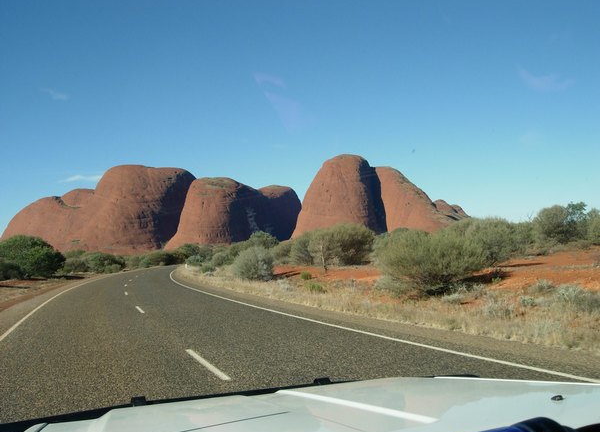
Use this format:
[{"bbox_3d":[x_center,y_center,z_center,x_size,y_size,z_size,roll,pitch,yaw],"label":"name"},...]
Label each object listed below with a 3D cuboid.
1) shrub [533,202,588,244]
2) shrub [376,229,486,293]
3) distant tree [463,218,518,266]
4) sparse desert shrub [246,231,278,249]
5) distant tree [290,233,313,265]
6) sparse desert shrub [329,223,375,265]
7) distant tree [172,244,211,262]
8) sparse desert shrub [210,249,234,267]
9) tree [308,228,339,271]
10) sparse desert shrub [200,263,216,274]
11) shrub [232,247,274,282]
[{"bbox_3d":[22.938,0.660,58.000,4.930,3.870,4.190,-3,-3,0],"label":"shrub"},{"bbox_3d":[4.093,1.432,20.500,3.420,2.020,3.080,-3,-3,0],"label":"shrub"},{"bbox_3d":[9.062,1.243,31.500,2.770,2.340,2.630,-3,-3,0],"label":"distant tree"},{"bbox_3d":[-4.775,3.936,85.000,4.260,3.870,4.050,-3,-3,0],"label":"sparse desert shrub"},{"bbox_3d":[0.159,3.560,70.000,2.760,3.400,2.760,-3,-3,0],"label":"distant tree"},{"bbox_3d":[4.535,2.532,58.000,4.050,3.740,3.650,-3,-3,0],"label":"sparse desert shrub"},{"bbox_3d":[-19.766,6.923,120.000,6.920,3.830,5.880,-3,-3,0],"label":"distant tree"},{"bbox_3d":[-9.473,5.222,80.000,3.040,2.310,2.880,-3,-3,0],"label":"sparse desert shrub"},{"bbox_3d":[1.605,2.306,45.000,2.050,3.040,2.050,-3,-3,0],"label":"tree"},{"bbox_3d":[-8.335,4.805,60.000,1.460,0.960,1.380,-3,-3,0],"label":"sparse desert shrub"},{"bbox_3d":[-2.668,2.724,37.000,2.470,1.910,2.350,-3,-3,0],"label":"shrub"}]

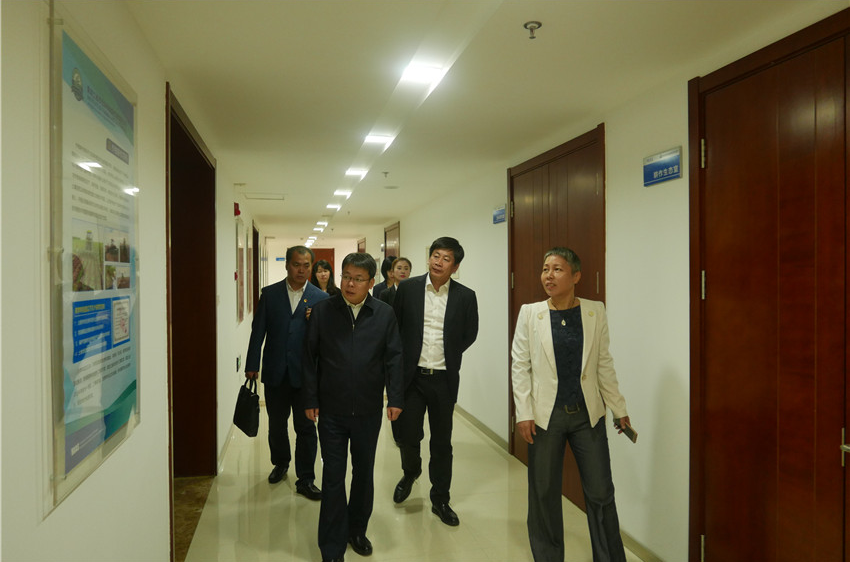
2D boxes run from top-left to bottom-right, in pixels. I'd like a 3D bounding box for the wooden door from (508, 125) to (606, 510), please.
[{"bbox_3d":[0.915,0.268,4.078,0.100,2.400,1.503,0,0,-14],"label":"wooden door"}]

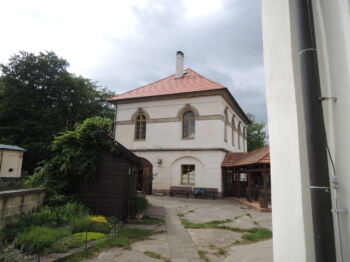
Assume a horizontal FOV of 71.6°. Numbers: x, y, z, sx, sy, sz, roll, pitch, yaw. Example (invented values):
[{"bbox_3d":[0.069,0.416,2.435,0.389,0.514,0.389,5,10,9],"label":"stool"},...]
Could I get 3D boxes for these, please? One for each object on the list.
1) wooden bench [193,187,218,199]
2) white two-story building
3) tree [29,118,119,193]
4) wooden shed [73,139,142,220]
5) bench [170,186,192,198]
[{"bbox_3d":[2.207,4.640,17.851,1.880,0.770,0.600,-3,-9,23],"label":"wooden bench"},{"bbox_3d":[2.092,-0.763,27.754,10.900,14.200,16.400,-3,-9,23],"label":"white two-story building"},{"bbox_3d":[-3.934,1.047,9.400,2.900,3.100,2.400,0,-8,4],"label":"tree"},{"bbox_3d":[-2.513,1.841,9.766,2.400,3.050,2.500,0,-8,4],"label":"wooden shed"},{"bbox_3d":[0.409,4.725,18.624,1.800,0.770,0.600,-3,-9,23],"label":"bench"}]

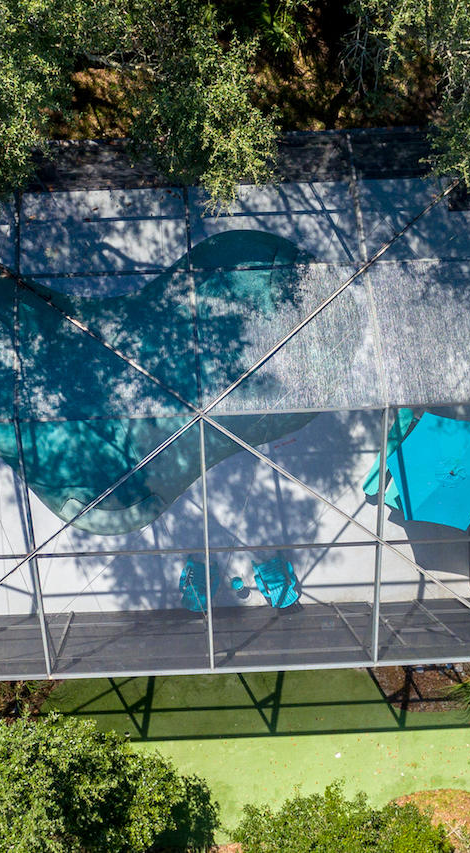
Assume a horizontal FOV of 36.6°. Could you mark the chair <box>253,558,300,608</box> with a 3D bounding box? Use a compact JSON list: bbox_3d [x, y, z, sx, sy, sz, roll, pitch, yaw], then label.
[{"bbox_3d":[0.914,3.421,15.511,0.790,0.930,0.820,-17,95,-4],"label":"chair"}]

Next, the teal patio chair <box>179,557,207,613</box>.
[{"bbox_3d":[-0.750,3.431,15.368,0.790,0.930,0.820,7,93,-5],"label":"teal patio chair"}]

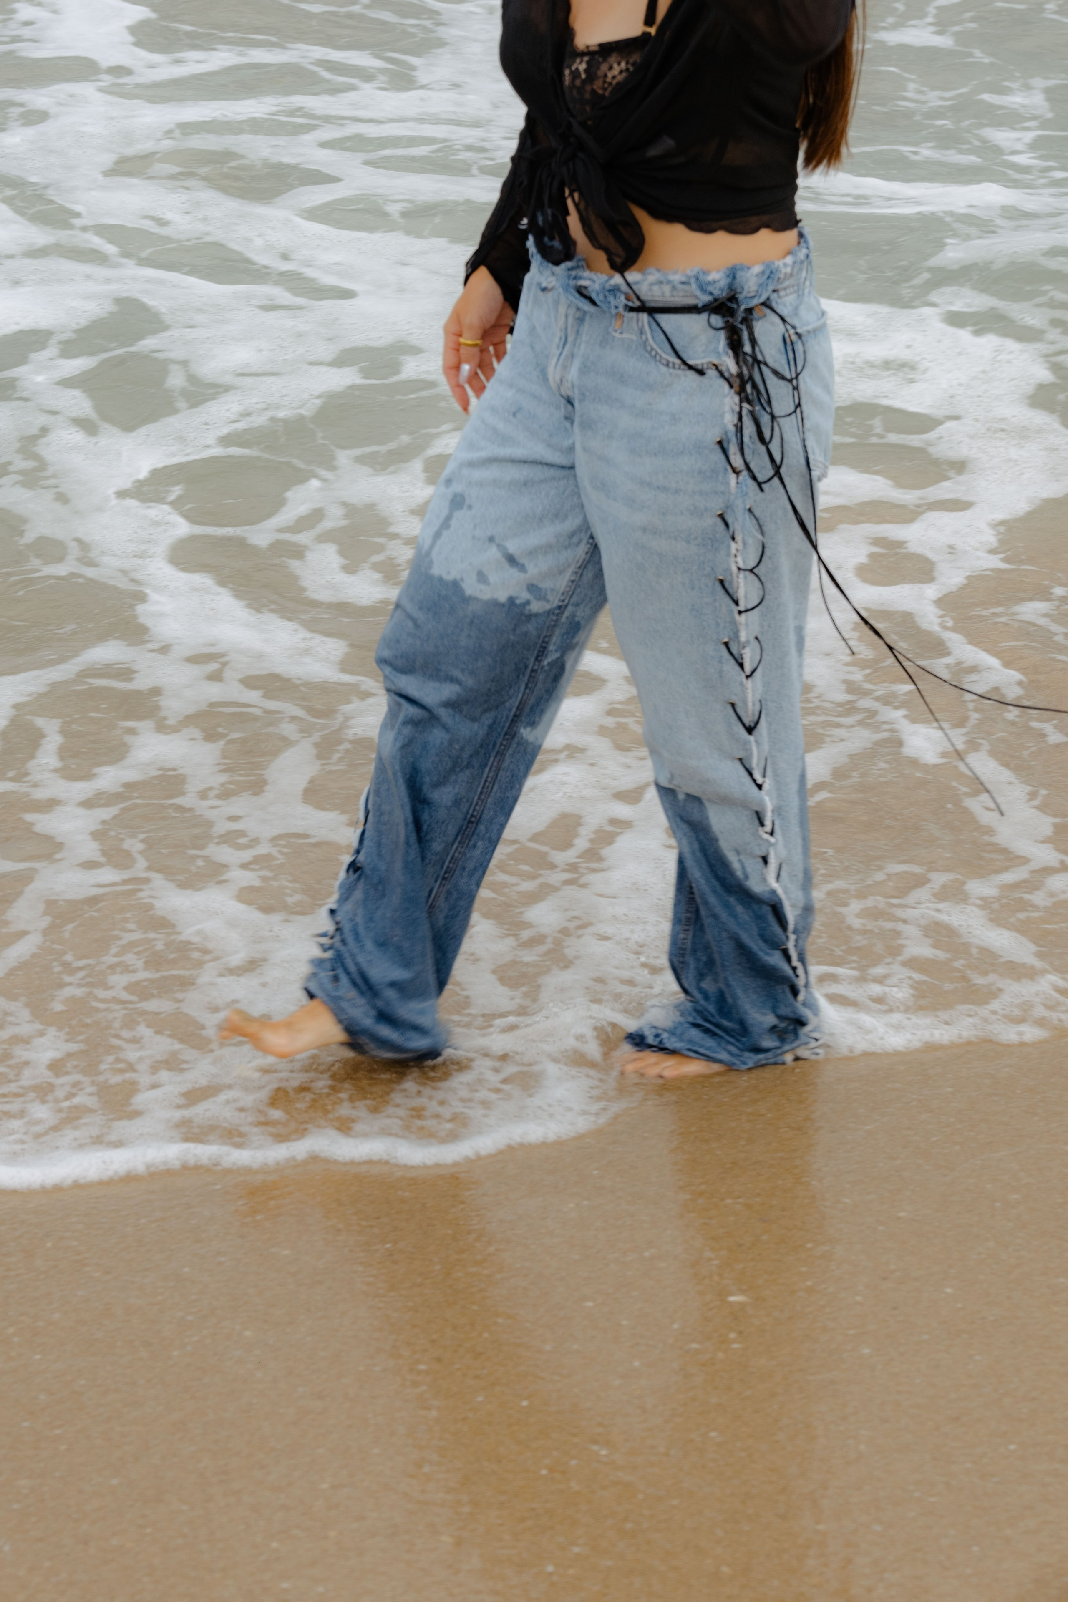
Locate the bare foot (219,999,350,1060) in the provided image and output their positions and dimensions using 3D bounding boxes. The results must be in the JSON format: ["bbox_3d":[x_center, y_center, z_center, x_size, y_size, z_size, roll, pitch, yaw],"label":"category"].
[{"bbox_3d":[-0.268,0.271,3.922,0.230,0.090,0.090,-7,20,-17],"label":"bare foot"}]

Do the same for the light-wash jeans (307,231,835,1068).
[{"bbox_3d":[0.043,-0.163,3.804,0.600,0.980,0.430,-9,21,-24],"label":"light-wash jeans"}]

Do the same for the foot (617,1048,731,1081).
[{"bbox_3d":[0.214,0.284,3.926,0.235,0.085,0.090,-5,20,-13],"label":"foot"}]

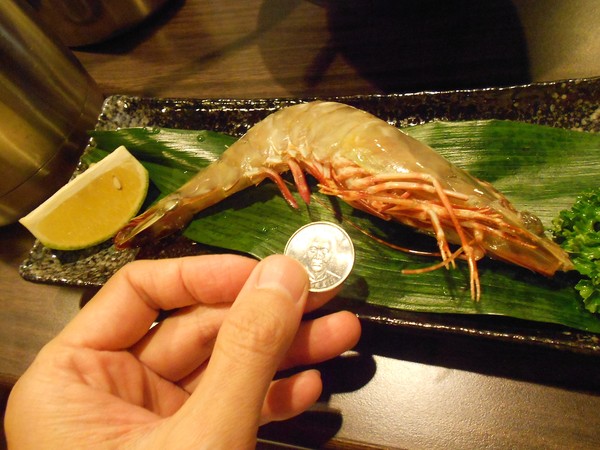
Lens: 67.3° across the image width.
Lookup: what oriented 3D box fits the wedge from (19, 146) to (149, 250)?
[{"bbox_3d":[-0.104,-0.013,0.226,0.060,0.031,0.042,-38,60,-6],"label":"wedge"}]

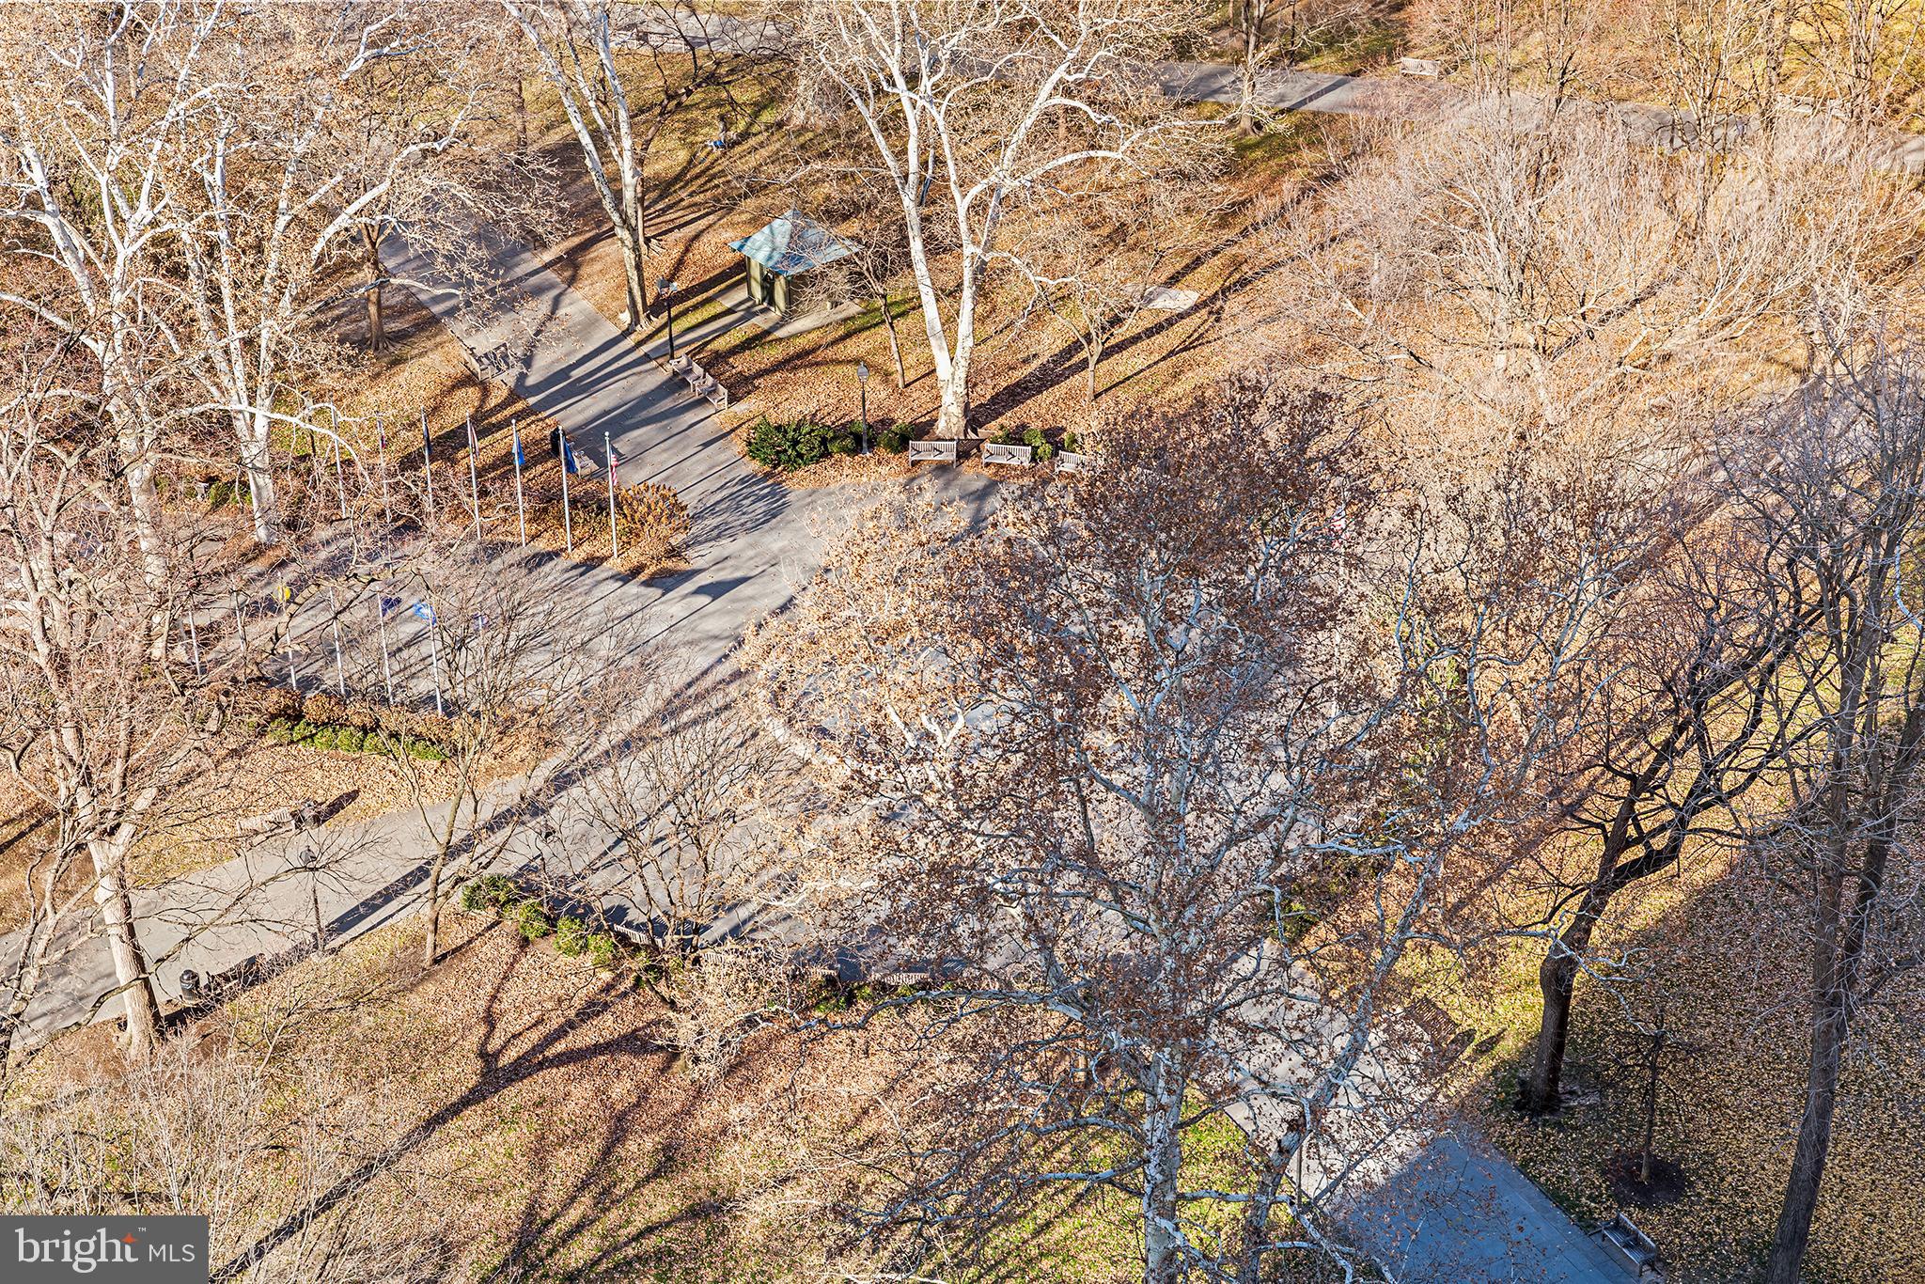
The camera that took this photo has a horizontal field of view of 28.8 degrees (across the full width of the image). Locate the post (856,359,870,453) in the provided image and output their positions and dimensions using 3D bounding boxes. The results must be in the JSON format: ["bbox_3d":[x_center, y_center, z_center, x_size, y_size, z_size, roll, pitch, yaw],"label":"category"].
[{"bbox_3d":[-3.965,-9.495,151.494,0.460,4.319,0.460,-1,32,0],"label":"post"}]

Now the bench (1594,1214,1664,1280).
[{"bbox_3d":[19.757,17.824,110.845,0.680,0.880,1.750,-19,38,-25],"label":"bench"}]

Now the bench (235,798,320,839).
[{"bbox_3d":[-23.826,6.251,128.473,1.900,0.880,0.680,-19,38,-25],"label":"bench"}]

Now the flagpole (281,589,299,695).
[{"bbox_3d":[-24.511,-0.125,136.063,0.120,5.619,0.120,8,34,14],"label":"flagpole"}]

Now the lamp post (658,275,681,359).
[{"bbox_3d":[-12.032,-13.270,154.736,0.850,4.000,0.500,11,35,16],"label":"lamp post"}]

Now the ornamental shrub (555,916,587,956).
[{"bbox_3d":[-13.072,9.629,124.652,1.100,1.150,1.100,-1,32,0],"label":"ornamental shrub"}]

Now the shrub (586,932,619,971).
[{"bbox_3d":[-11.783,10.152,122.444,1.100,1.050,1.100,0,34,0],"label":"shrub"}]

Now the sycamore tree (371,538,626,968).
[{"bbox_3d":[-14.601,4.861,120.763,7.800,13.400,7.400,-1,32,0],"label":"sycamore tree"}]

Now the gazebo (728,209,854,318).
[{"bbox_3d":[-7.390,-16.414,159.127,3.650,4.300,3.650,-27,42,-34],"label":"gazebo"}]

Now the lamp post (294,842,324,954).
[{"bbox_3d":[-21.372,8.525,123.622,0.460,4.319,0.460,-1,32,0],"label":"lamp post"}]

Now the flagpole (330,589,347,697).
[{"bbox_3d":[-22.670,0.144,135.596,0.120,5.619,0.120,8,34,14],"label":"flagpole"}]

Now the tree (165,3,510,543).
[{"bbox_3d":[-23.729,-14.258,137.430,13.000,25.000,13.000,0,34,0],"label":"tree"}]

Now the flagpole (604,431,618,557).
[{"bbox_3d":[-13.269,-5.521,141.769,0.160,5.550,0.160,0,34,0],"label":"flagpole"}]

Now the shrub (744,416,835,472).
[{"bbox_3d":[-7.068,-8.288,152.390,3.450,1.400,2.500,-1,32,0],"label":"shrub"}]

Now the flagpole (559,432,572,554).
[{"bbox_3d":[-15.063,-5.754,142.131,0.160,5.550,0.160,0,34,0],"label":"flagpole"}]

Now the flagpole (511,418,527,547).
[{"bbox_3d":[-16.852,-5.970,142.468,0.160,5.550,0.160,0,34,0],"label":"flagpole"}]

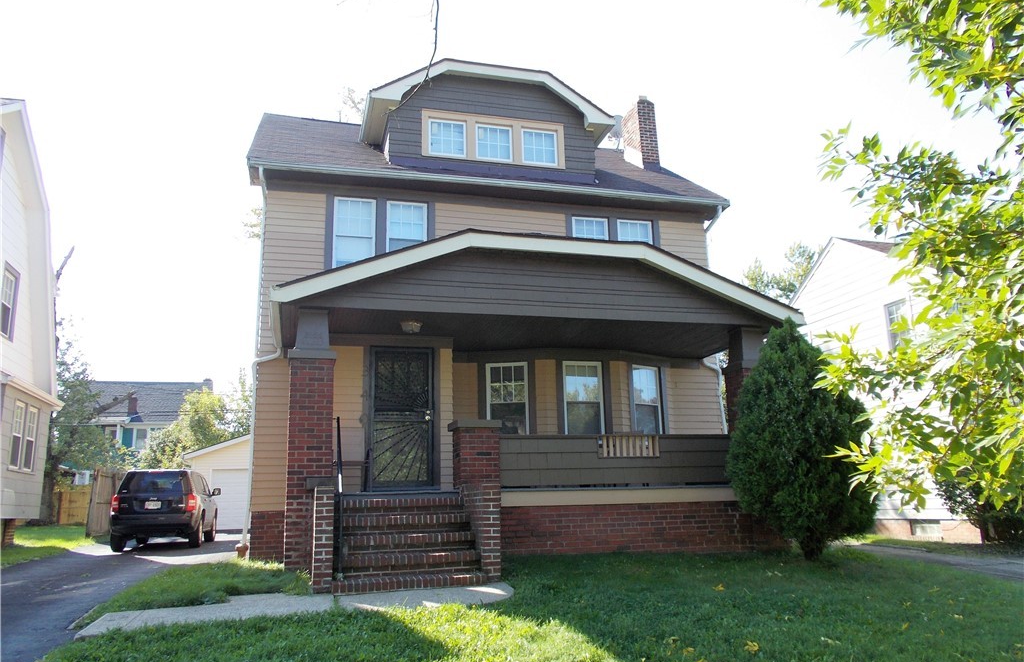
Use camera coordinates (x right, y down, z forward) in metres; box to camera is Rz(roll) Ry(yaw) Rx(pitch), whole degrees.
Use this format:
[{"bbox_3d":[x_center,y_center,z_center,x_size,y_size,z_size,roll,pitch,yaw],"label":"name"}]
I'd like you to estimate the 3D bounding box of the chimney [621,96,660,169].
[{"bbox_3d":[2.713,-3.972,16.349,0.370,1.666,0.900,2,-14,-16],"label":"chimney"}]

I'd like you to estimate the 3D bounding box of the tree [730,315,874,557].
[{"bbox_3d":[3.591,1.272,9.619,2.100,2.990,2.000,2,-14,-16],"label":"tree"}]

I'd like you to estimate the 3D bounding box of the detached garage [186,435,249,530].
[{"bbox_3d":[-8.884,5.748,29.301,6.050,3.660,6.200,2,-14,-16],"label":"detached garage"}]

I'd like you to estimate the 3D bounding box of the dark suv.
[{"bbox_3d":[-7.980,4.167,18.008,1.800,1.670,4.410,2,-12,-14],"label":"dark suv"}]

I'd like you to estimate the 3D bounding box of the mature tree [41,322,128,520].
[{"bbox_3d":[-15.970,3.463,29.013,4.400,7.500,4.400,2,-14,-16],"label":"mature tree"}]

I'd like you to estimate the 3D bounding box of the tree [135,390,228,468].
[{"bbox_3d":[-14.501,5.492,34.066,3.900,6.100,4.000,2,-14,-16],"label":"tree"}]

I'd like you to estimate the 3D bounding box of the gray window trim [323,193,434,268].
[{"bbox_3d":[-2.080,-1.444,12.234,1.784,1.480,0.140,2,-14,-16],"label":"gray window trim"}]

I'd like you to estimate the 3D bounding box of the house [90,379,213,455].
[{"bbox_3d":[-21.759,7.223,45.244,7.100,8.800,9.000,2,-14,-16],"label":"house"}]

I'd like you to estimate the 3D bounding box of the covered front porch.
[{"bbox_3d":[0.470,1.027,10.492,7.250,4.290,3.500,2,-14,-16],"label":"covered front porch"}]

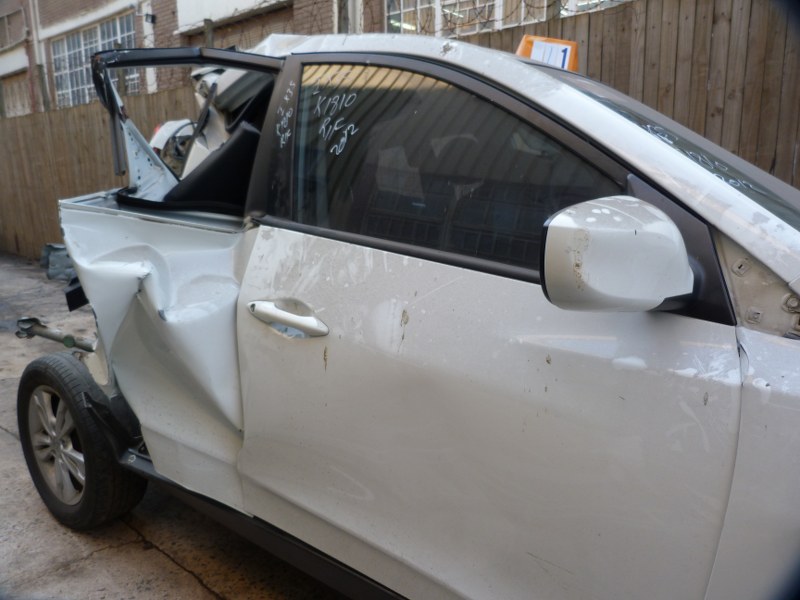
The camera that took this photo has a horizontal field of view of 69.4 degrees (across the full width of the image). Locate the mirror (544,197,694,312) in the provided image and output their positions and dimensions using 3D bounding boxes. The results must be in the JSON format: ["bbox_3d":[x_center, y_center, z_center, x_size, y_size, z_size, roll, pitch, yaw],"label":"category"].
[{"bbox_3d":[0.313,-0.068,0.834,0.170,0.162,0.220,10,14,44],"label":"mirror"}]

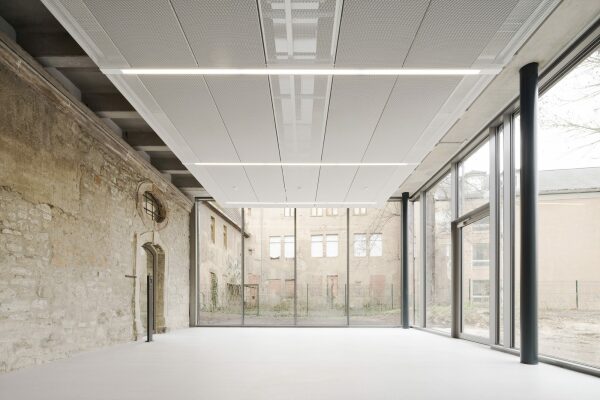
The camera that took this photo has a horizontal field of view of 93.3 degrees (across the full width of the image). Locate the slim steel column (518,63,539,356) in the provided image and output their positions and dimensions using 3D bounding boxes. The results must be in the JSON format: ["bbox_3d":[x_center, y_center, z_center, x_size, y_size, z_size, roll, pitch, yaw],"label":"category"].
[{"bbox_3d":[3.062,0.205,3.790,0.187,3.950,0.187,0,0,0],"label":"slim steel column"}]

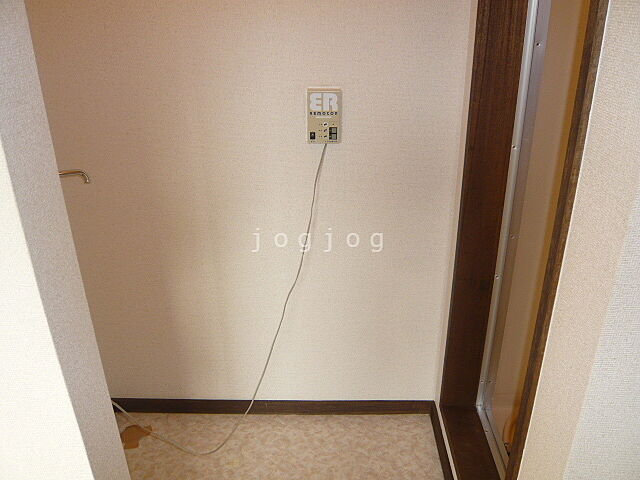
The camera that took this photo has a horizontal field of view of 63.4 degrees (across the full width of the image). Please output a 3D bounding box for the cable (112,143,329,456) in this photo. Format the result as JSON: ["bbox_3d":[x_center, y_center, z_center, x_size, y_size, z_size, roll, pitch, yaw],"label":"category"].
[{"bbox_3d":[-0.363,0.214,1.545,0.778,0.967,0.189,0,24,2],"label":"cable"}]

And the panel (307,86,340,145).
[{"bbox_3d":[0.013,-0.361,1.518,0.100,0.155,0.028,0,23,2],"label":"panel"}]

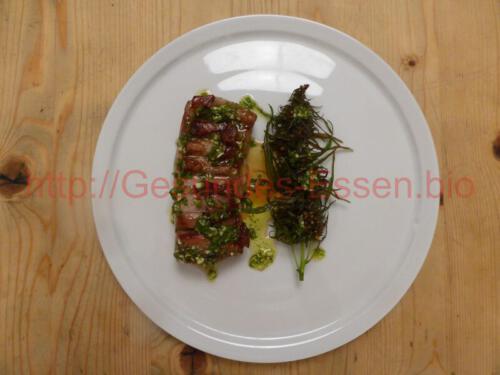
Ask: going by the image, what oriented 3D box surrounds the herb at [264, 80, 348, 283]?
[{"bbox_3d":[0.052,-0.004,0.325,0.075,0.032,0.174,1,88,0],"label":"herb"}]

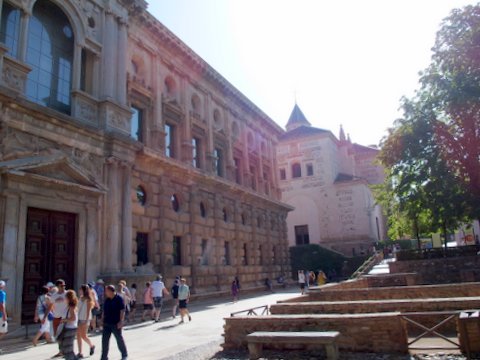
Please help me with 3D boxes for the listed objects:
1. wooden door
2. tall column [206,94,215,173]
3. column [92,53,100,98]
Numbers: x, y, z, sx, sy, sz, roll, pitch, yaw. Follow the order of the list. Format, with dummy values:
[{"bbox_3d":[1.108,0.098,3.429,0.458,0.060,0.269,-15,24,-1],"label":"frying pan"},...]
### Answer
[{"bbox_3d":[-8.507,3.759,17.258,0.200,4.777,2.662,-10,-15,25],"label":"wooden door"},{"bbox_3d":[-2.404,-3.724,30.810,0.500,6.406,0.750,-10,-15,24],"label":"tall column"},{"bbox_3d":[-7.436,-5.417,20.121,0.370,2.507,0.370,-10,-15,24],"label":"column"}]

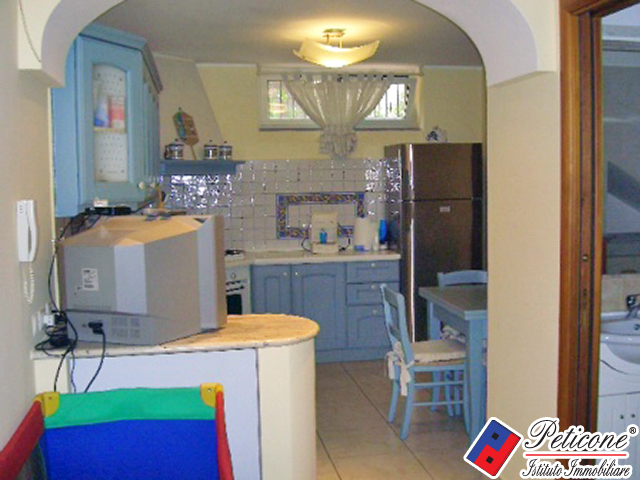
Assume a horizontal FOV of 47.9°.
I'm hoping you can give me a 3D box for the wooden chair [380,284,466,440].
[{"bbox_3d":[0.633,0.708,4.362,0.450,0.860,0.410,-2,5,-10],"label":"wooden chair"}]

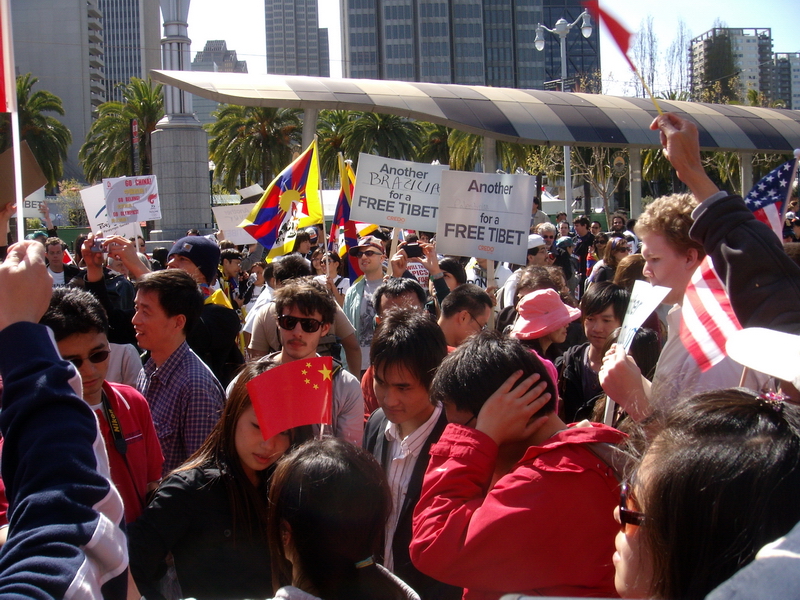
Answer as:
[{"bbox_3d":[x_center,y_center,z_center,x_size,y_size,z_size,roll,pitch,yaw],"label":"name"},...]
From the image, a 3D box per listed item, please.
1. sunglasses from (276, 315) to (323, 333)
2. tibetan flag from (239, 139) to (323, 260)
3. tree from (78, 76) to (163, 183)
[{"bbox_3d":[-0.306,0.072,2.830,0.145,0.048,0.145,7,2,8],"label":"sunglasses"},{"bbox_3d":[-1.170,-0.974,8.600,0.820,1.150,0.350,-2,6,6],"label":"tibetan flag"},{"bbox_3d":[-14.376,-7.259,50.000,6.800,11.000,6.800,-2,5,0],"label":"tree"}]

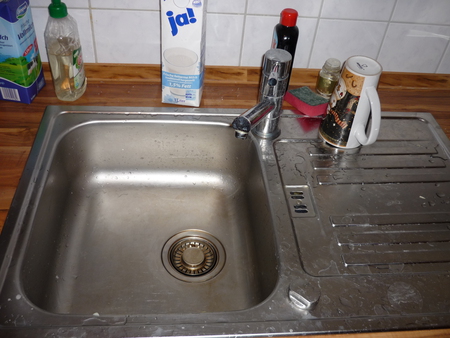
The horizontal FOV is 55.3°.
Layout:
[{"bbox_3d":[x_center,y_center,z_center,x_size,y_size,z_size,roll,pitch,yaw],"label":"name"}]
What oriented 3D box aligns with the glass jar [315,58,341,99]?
[{"bbox_3d":[0.222,-0.192,0.911,0.043,0.075,0.043,3,42,-3],"label":"glass jar"}]

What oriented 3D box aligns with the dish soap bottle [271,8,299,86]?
[{"bbox_3d":[0.113,-0.228,0.859,0.049,0.183,0.056,2,42,-4],"label":"dish soap bottle"}]

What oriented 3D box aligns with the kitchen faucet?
[{"bbox_3d":[0.056,-0.090,0.705,0.060,0.173,0.196,20,44,16],"label":"kitchen faucet"}]

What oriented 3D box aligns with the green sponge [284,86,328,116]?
[{"bbox_3d":[0.171,-0.138,0.881,0.051,0.029,0.069,-24,50,-28],"label":"green sponge"}]

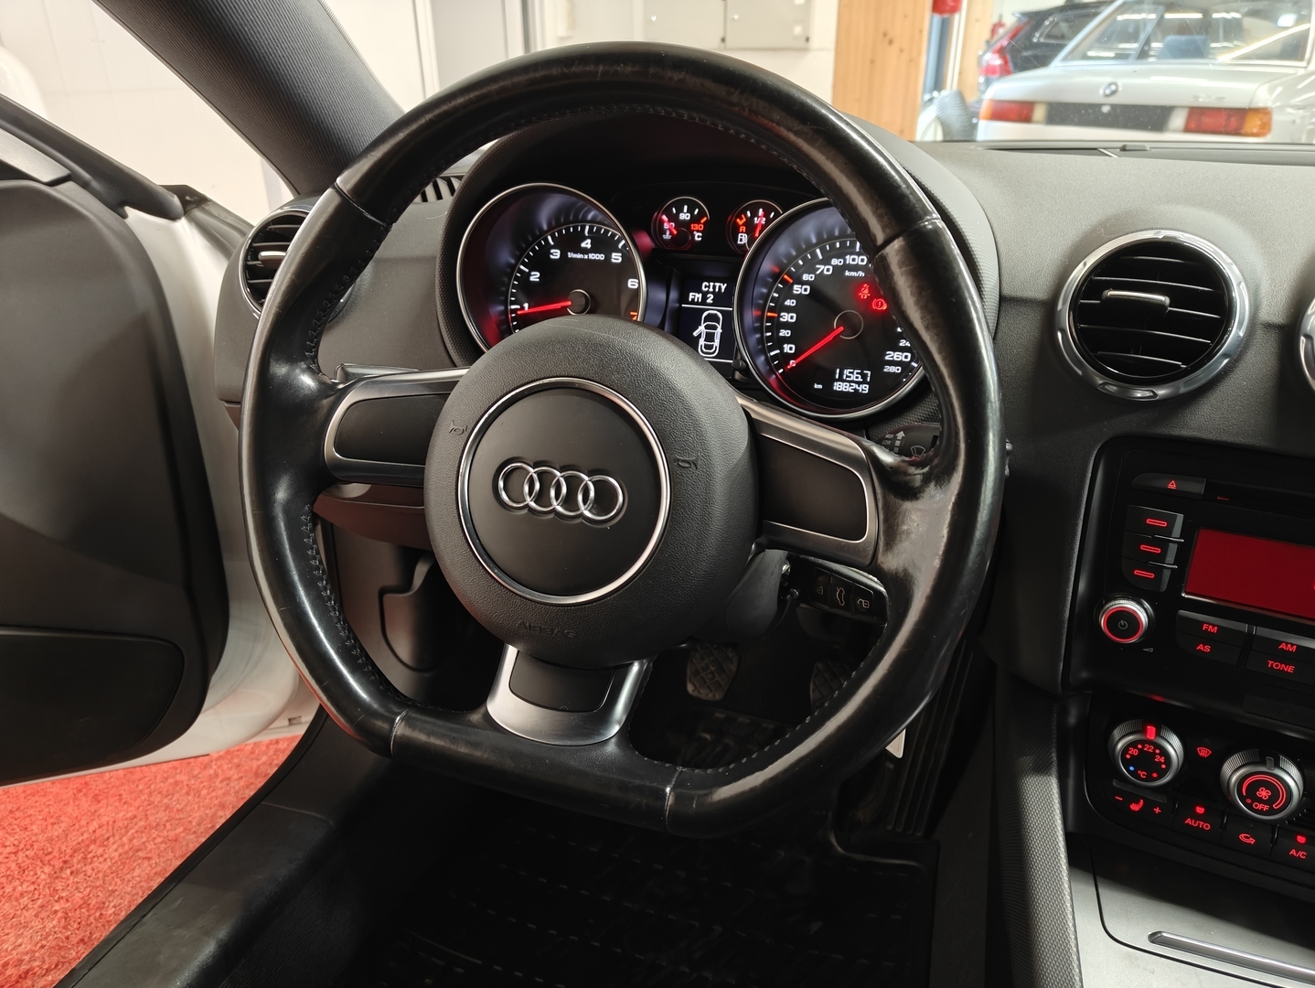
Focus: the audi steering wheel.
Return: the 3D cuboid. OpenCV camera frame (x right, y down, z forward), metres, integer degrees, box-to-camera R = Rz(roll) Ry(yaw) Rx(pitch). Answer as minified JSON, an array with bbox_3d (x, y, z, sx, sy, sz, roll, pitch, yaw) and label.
[{"bbox_3d":[-0.032,-0.029,0.433,0.373,0.346,0.090,10,5,20],"label":"audi steering wheel"}]

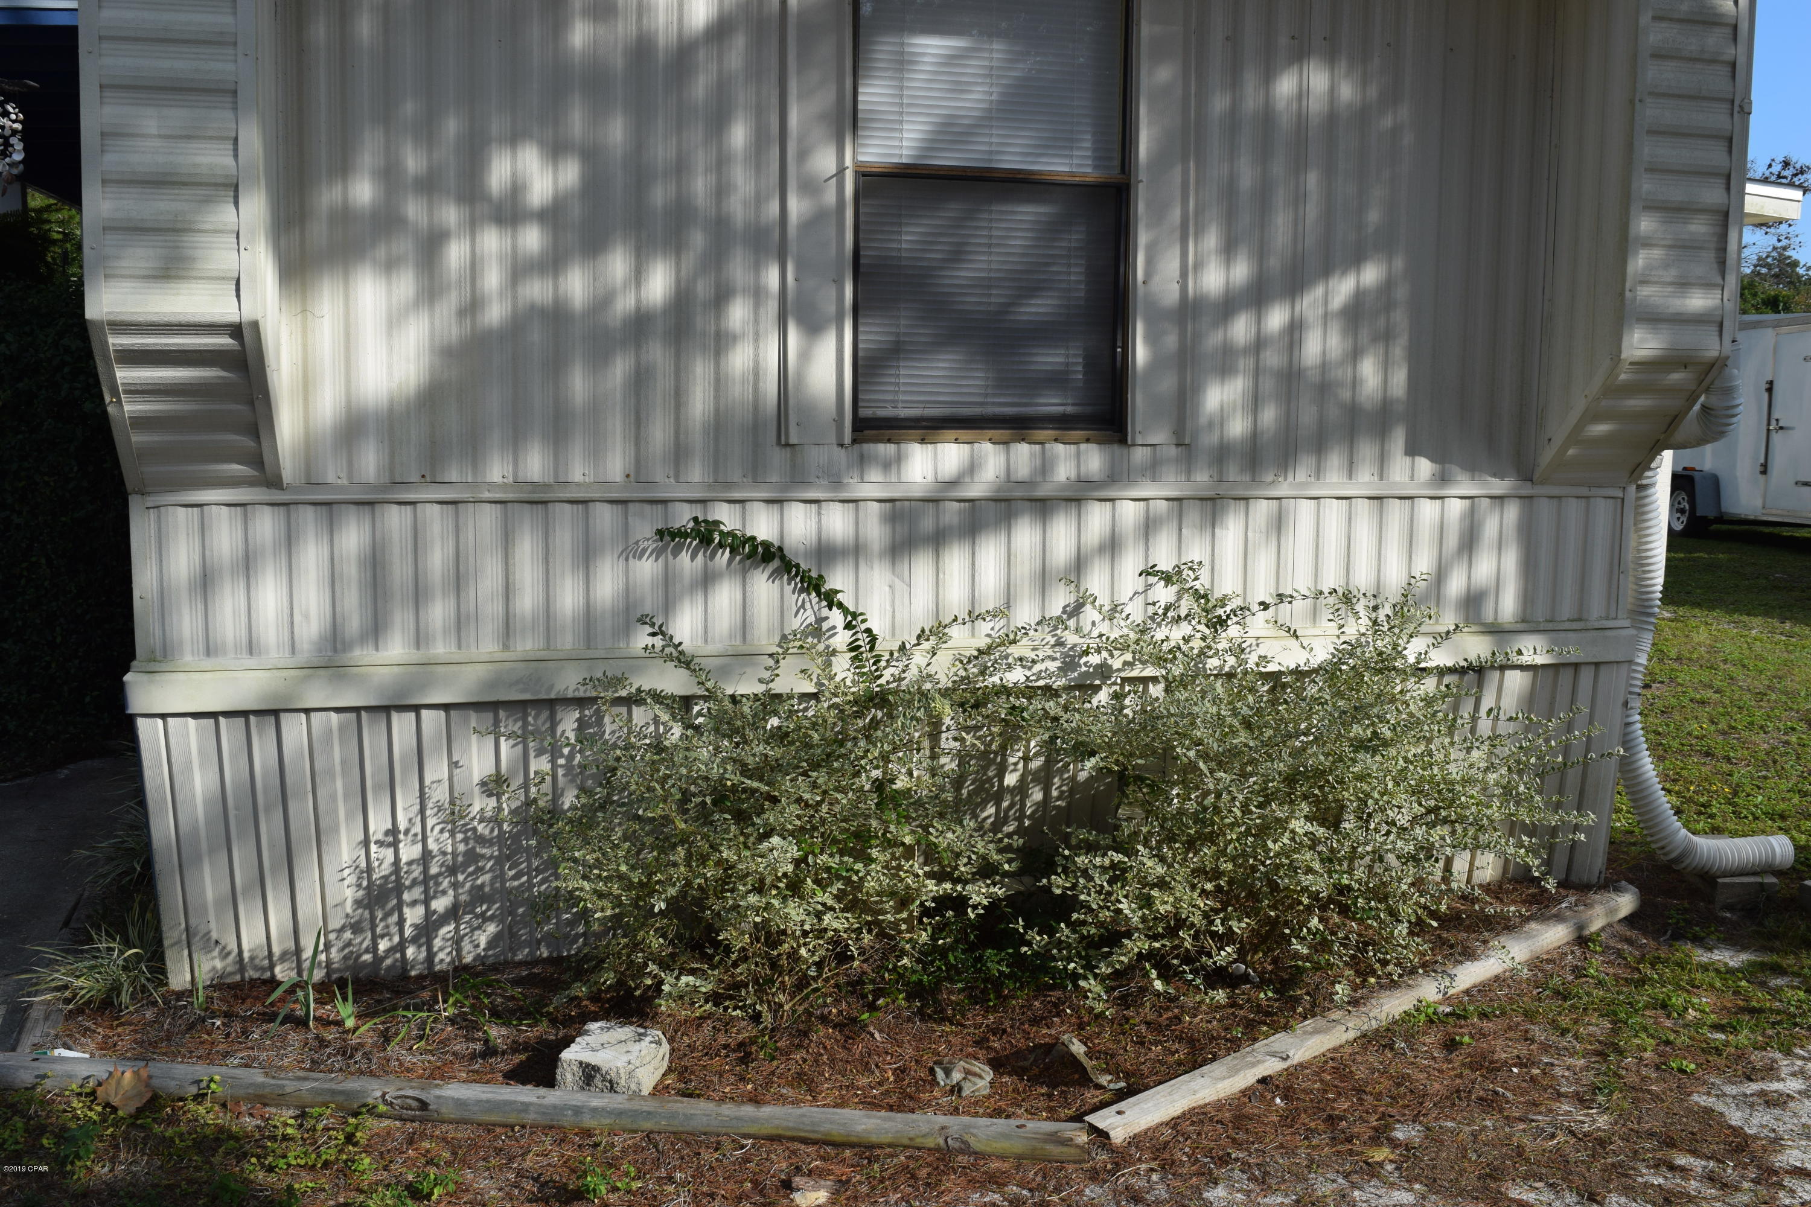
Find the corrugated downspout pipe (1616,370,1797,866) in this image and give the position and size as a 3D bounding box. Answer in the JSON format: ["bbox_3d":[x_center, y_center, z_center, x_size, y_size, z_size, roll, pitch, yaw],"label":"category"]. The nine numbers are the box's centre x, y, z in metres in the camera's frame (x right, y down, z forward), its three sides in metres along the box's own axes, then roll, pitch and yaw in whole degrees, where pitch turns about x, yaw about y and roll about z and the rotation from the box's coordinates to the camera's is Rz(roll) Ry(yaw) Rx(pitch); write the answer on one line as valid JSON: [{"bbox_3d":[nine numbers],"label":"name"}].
[{"bbox_3d":[2.553,0.080,4.960,0.610,1.550,0.430,-1,4,-14],"label":"corrugated downspout pipe"}]

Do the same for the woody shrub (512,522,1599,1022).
[{"bbox_3d":[0.501,0.373,4.135,2.860,1.110,0.780,-1,4,-14],"label":"woody shrub"}]

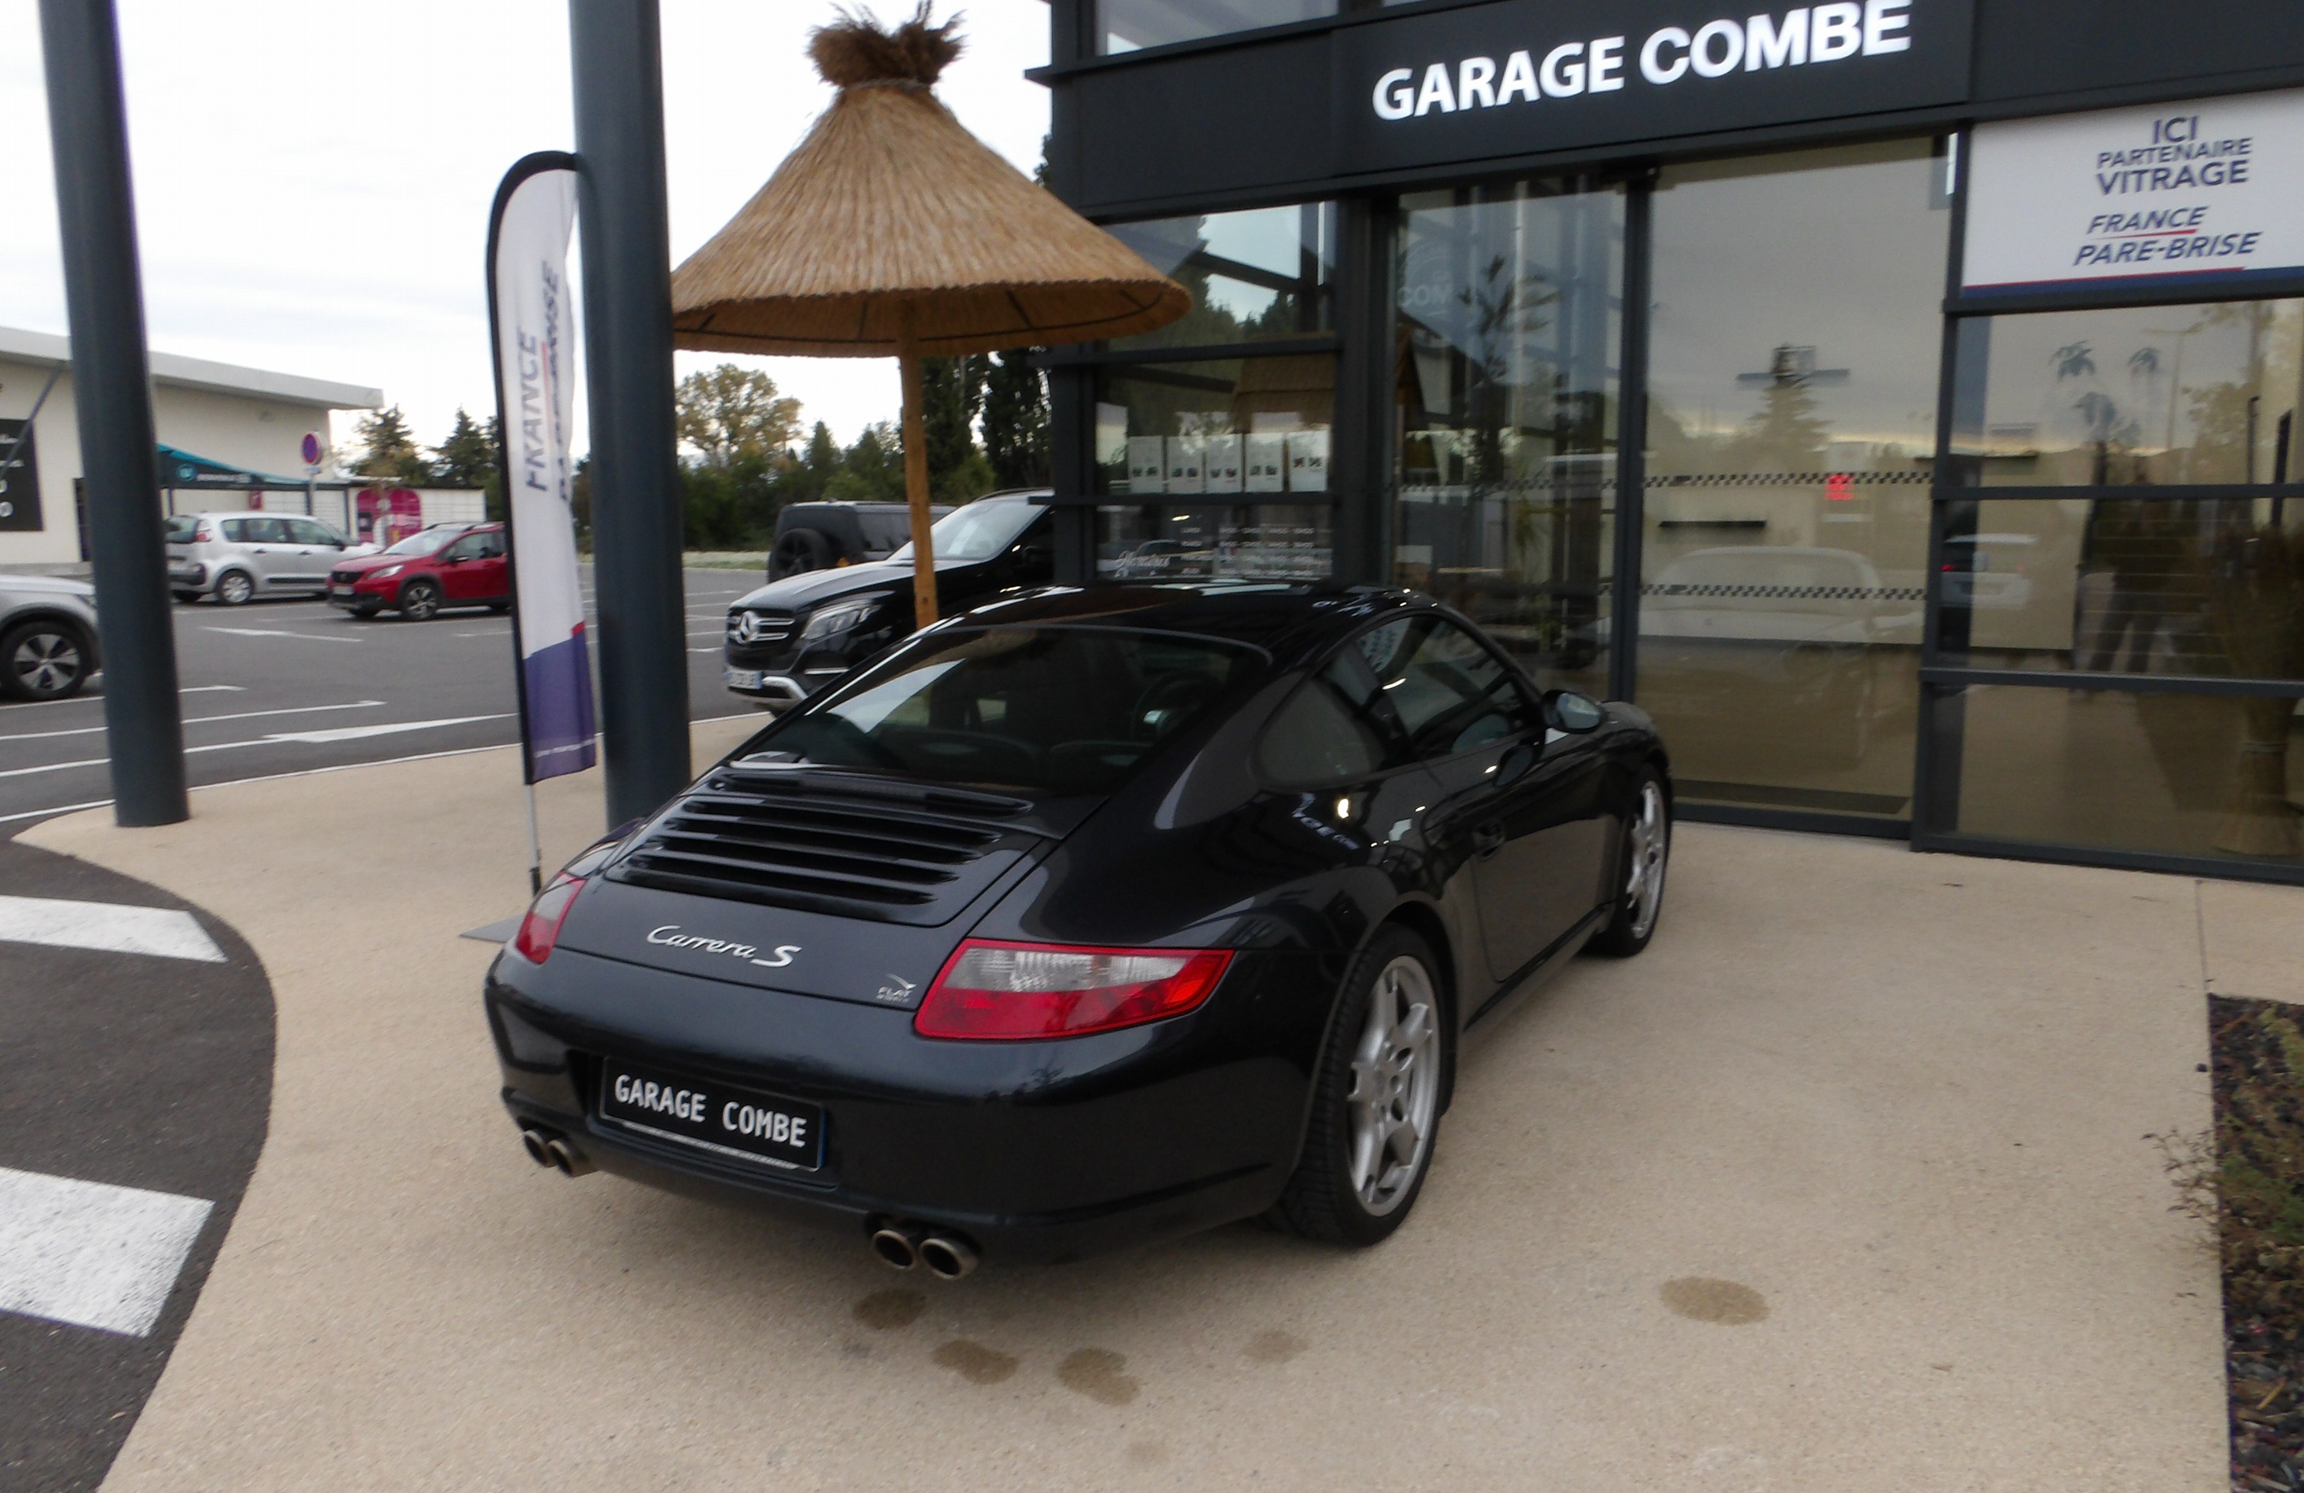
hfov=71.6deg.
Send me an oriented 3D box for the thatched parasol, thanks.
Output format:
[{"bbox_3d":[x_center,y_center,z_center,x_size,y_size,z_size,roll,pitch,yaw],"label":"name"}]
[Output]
[{"bbox_3d":[-1.030,-1.334,6.981,2.500,3.620,2.500,2,9,30],"label":"thatched parasol"}]

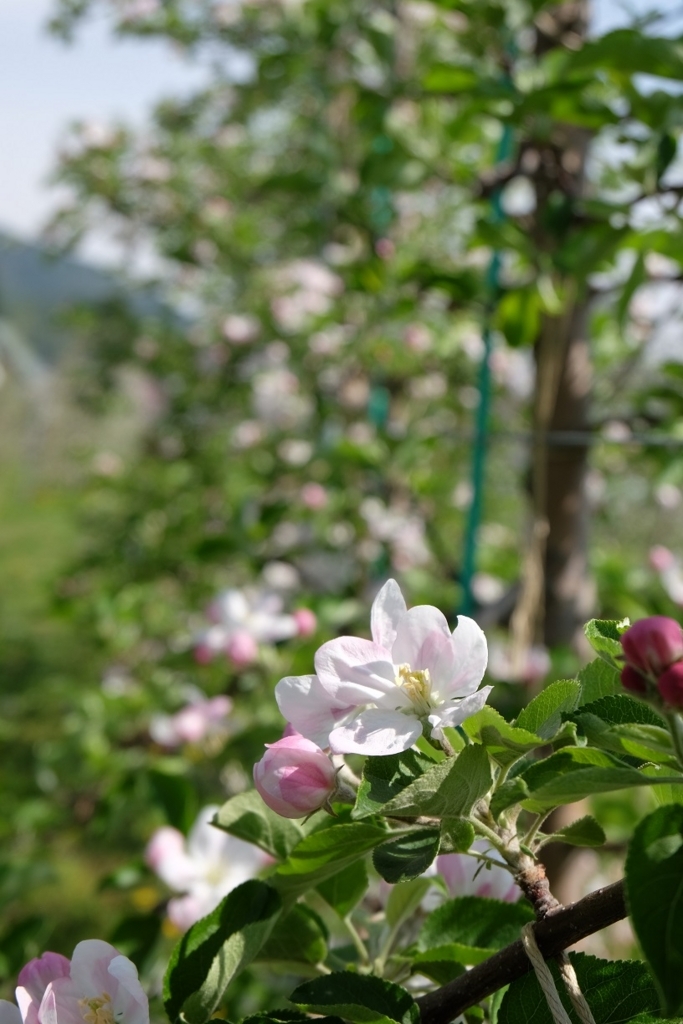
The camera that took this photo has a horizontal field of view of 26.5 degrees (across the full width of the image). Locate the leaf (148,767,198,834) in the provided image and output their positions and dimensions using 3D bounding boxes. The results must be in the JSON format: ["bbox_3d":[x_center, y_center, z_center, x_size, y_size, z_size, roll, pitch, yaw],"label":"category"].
[{"bbox_3d":[-0.079,0.135,0.680,0.023,0.029,0.020,0,4,0],"label":"leaf"}]

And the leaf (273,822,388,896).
[{"bbox_3d":[-0.003,0.095,0.398,0.032,0.019,0.020,0,4,0],"label":"leaf"}]

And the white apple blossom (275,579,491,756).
[{"bbox_3d":[0.011,0.040,0.370,0.051,0.041,0.032,1,-22,16],"label":"white apple blossom"}]

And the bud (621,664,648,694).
[{"bbox_3d":[0.075,0.043,0.370,0.009,0.008,0.009,0,4,0],"label":"bud"}]

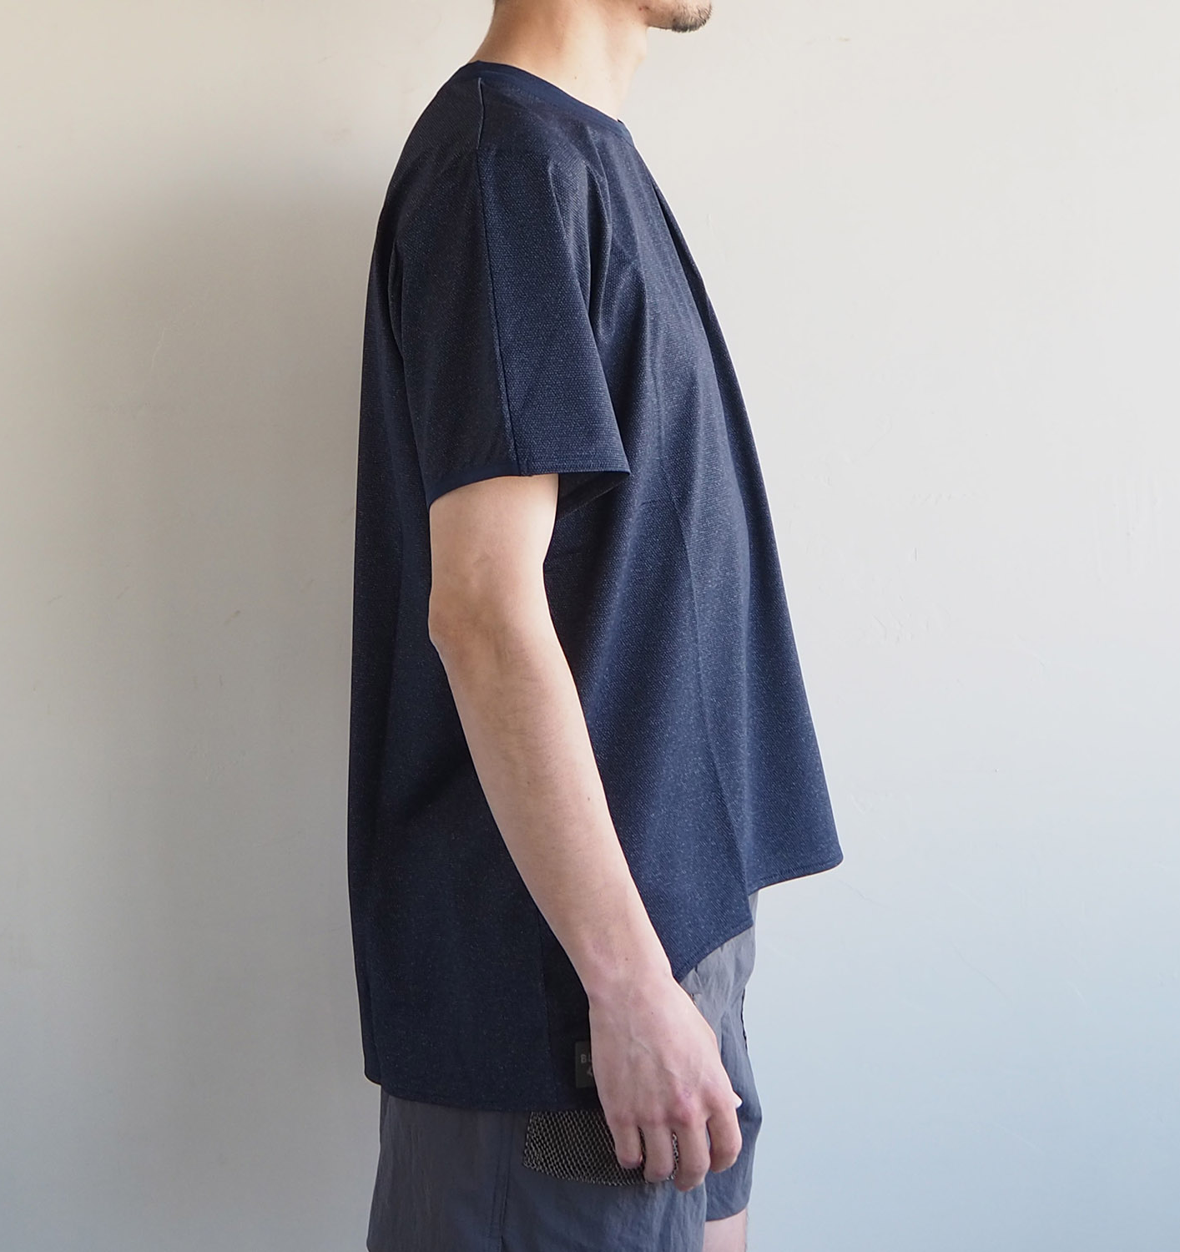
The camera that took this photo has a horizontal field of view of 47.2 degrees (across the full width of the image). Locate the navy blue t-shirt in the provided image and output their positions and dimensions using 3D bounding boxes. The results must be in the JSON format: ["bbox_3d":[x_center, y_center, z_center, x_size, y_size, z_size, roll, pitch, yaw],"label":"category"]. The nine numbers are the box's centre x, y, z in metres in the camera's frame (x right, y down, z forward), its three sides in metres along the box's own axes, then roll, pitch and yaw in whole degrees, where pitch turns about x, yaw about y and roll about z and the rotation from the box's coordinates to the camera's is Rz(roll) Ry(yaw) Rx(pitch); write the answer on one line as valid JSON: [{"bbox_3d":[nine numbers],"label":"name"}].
[{"bbox_3d":[0.005,-0.050,1.130,0.390,0.780,0.490,0,0,4],"label":"navy blue t-shirt"}]

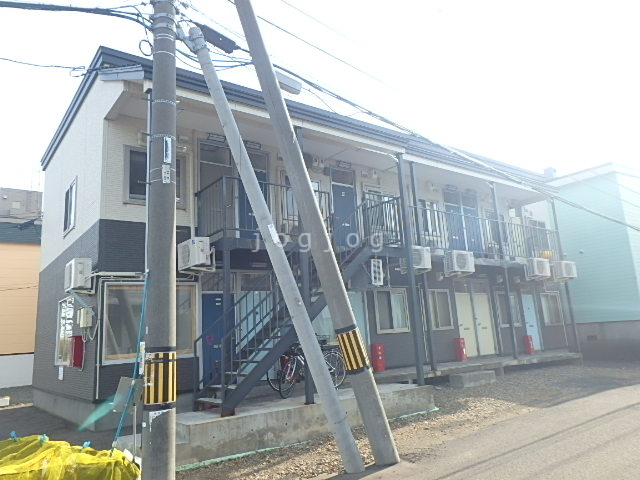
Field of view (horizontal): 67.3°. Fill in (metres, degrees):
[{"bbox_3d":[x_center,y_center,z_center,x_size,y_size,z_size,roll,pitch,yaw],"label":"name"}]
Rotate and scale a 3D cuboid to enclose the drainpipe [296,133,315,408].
[{"bbox_3d":[-0.311,0.350,9.796,0.110,5.678,0.110,5,-15,-38],"label":"drainpipe"}]

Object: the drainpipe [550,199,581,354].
[{"bbox_3d":[8.373,1.170,16.379,0.100,5.332,0.100,6,-15,-37],"label":"drainpipe"}]

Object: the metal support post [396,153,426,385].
[{"bbox_3d":[1.915,0.495,10.146,0.120,4.950,0.120,6,-15,-37],"label":"metal support post"}]

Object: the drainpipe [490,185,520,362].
[{"bbox_3d":[5.427,0.812,14.146,0.100,5.202,0.100,6,-15,-37],"label":"drainpipe"}]

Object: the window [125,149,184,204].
[{"bbox_3d":[-3.274,-1.222,9.648,1.240,1.150,0.110,6,-15,-37],"label":"window"}]

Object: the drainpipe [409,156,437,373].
[{"bbox_3d":[2.558,0.555,11.949,0.105,5.278,0.105,6,-15,-37],"label":"drainpipe"}]

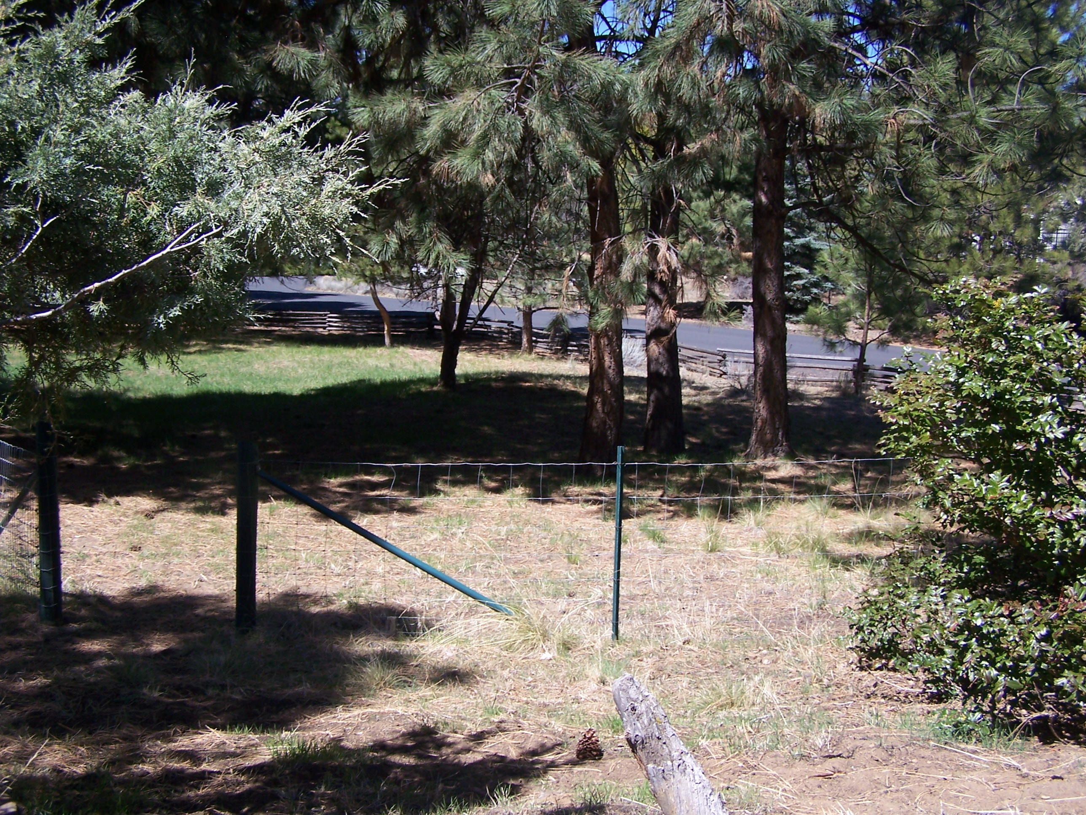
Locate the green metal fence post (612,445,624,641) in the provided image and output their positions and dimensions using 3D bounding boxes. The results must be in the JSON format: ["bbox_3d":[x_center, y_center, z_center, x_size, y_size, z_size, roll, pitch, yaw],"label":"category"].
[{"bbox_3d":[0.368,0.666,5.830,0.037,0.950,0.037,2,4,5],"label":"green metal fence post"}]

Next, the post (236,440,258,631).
[{"bbox_3d":[-1.495,0.649,6.020,0.102,0.960,0.102,2,4,5],"label":"post"}]

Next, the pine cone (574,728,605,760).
[{"bbox_3d":[0.167,1.199,4.250,0.094,0.102,0.094,1,4,0],"label":"pine cone"}]

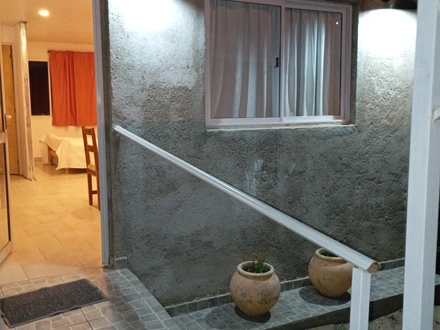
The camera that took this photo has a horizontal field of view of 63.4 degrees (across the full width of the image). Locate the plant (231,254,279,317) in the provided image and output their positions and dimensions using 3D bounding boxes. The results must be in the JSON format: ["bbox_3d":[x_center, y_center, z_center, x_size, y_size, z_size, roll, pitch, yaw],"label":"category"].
[{"bbox_3d":[0.263,0.928,2.625,0.373,0.347,0.373,-1,7,0],"label":"plant"}]

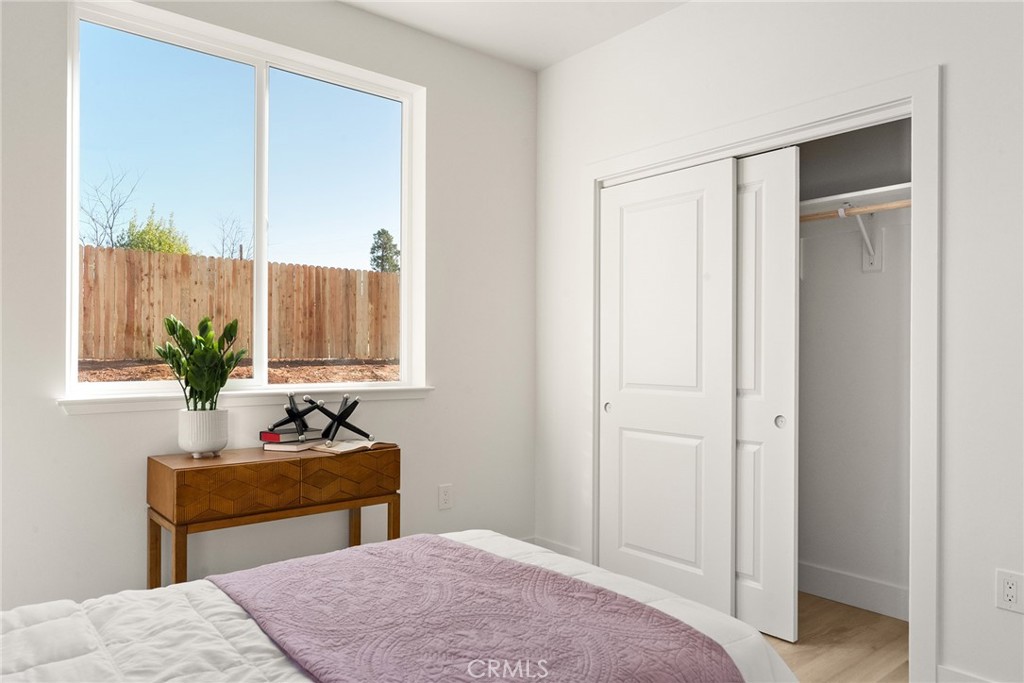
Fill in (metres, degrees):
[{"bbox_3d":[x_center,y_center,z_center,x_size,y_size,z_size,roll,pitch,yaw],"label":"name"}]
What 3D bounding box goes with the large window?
[{"bbox_3d":[-1.044,-0.523,2.856,1.500,1.480,0.120,1,0,-40],"label":"large window"}]

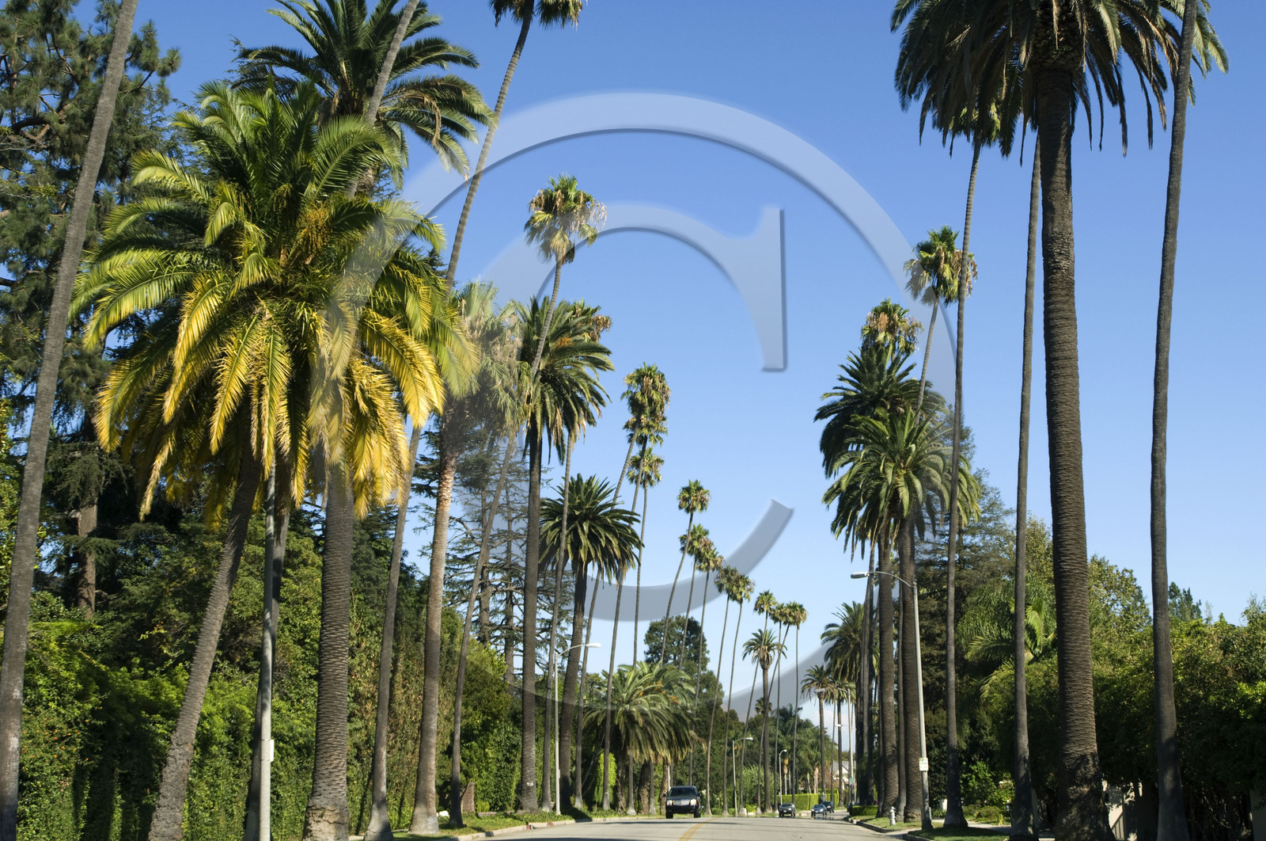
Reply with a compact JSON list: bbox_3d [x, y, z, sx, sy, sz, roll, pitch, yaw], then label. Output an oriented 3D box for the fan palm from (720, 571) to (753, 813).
[{"bbox_3d":[12.468,32.315,216.807,4.510,28.250,3.700,-1,-11,0],"label":"fan palm"}]

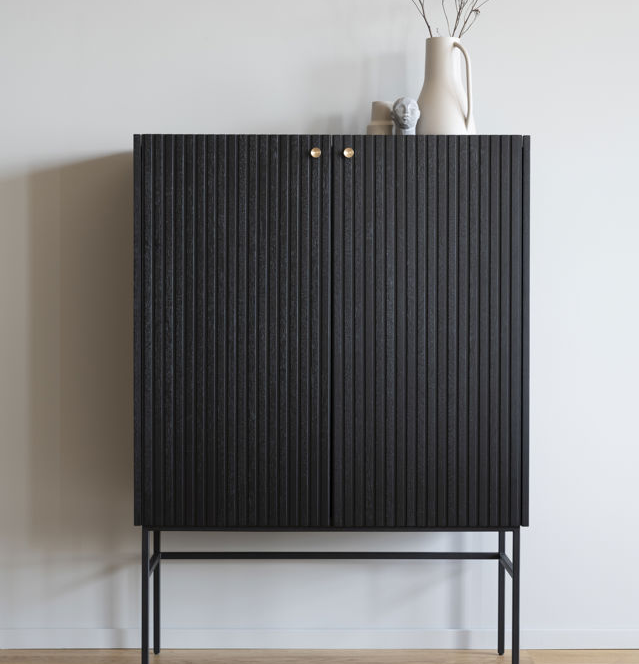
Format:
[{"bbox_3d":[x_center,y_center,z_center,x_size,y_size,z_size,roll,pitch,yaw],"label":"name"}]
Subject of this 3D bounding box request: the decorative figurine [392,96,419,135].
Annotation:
[{"bbox_3d":[0.225,-0.555,4.293,0.075,0.111,0.083,0,1,0],"label":"decorative figurine"}]

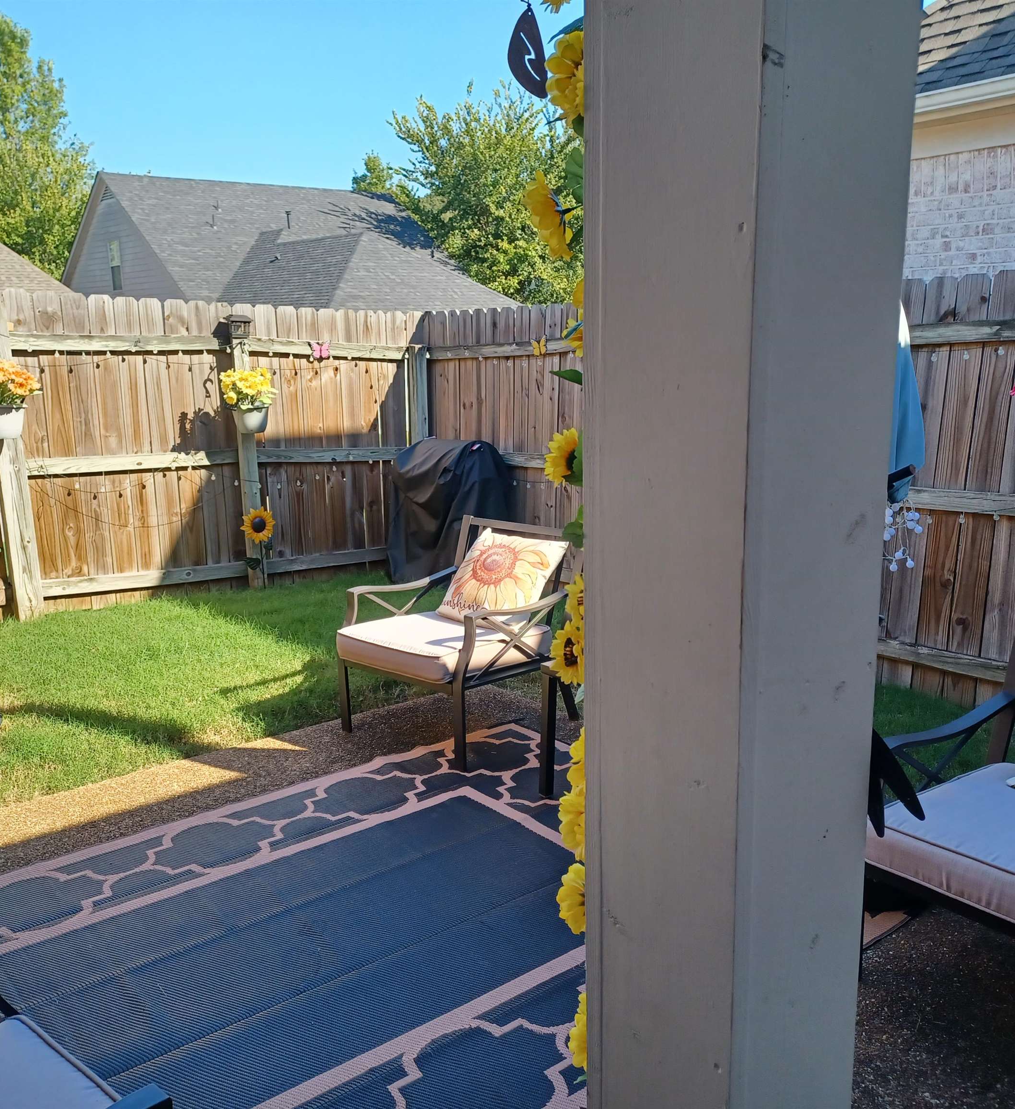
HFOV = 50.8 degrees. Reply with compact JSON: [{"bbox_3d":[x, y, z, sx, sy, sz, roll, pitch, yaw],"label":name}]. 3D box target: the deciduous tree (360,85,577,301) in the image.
[{"bbox_3d":[-0.053,-9.701,32.671,8.500,9.000,8.500,-1,13,0],"label":"deciduous tree"}]

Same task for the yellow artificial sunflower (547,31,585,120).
[{"bbox_3d":[0.067,-0.459,1.025,0.050,0.088,0.080,-12,16,-39],"label":"yellow artificial sunflower"}]

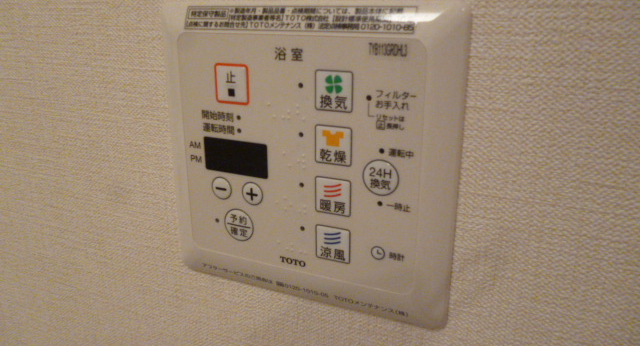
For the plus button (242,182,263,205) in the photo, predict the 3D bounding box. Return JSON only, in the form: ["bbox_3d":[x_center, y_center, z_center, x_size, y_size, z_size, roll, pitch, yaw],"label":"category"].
[{"bbox_3d":[-0.027,0.008,0.208,0.010,0.010,0.002,8,19,23],"label":"plus button"}]

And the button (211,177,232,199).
[{"bbox_3d":[-0.041,0.006,0.214,0.010,0.010,0.002,8,19,23],"label":"button"}]

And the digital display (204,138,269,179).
[{"bbox_3d":[-0.034,-0.006,0.206,0.030,0.014,0.002,8,19,23],"label":"digital display"}]

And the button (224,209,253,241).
[{"bbox_3d":[-0.034,0.022,0.215,0.014,0.014,0.002,8,19,23],"label":"button"}]

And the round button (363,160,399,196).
[{"bbox_3d":[0.021,0.002,0.182,0.014,0.014,0.002,8,19,23],"label":"round button"}]

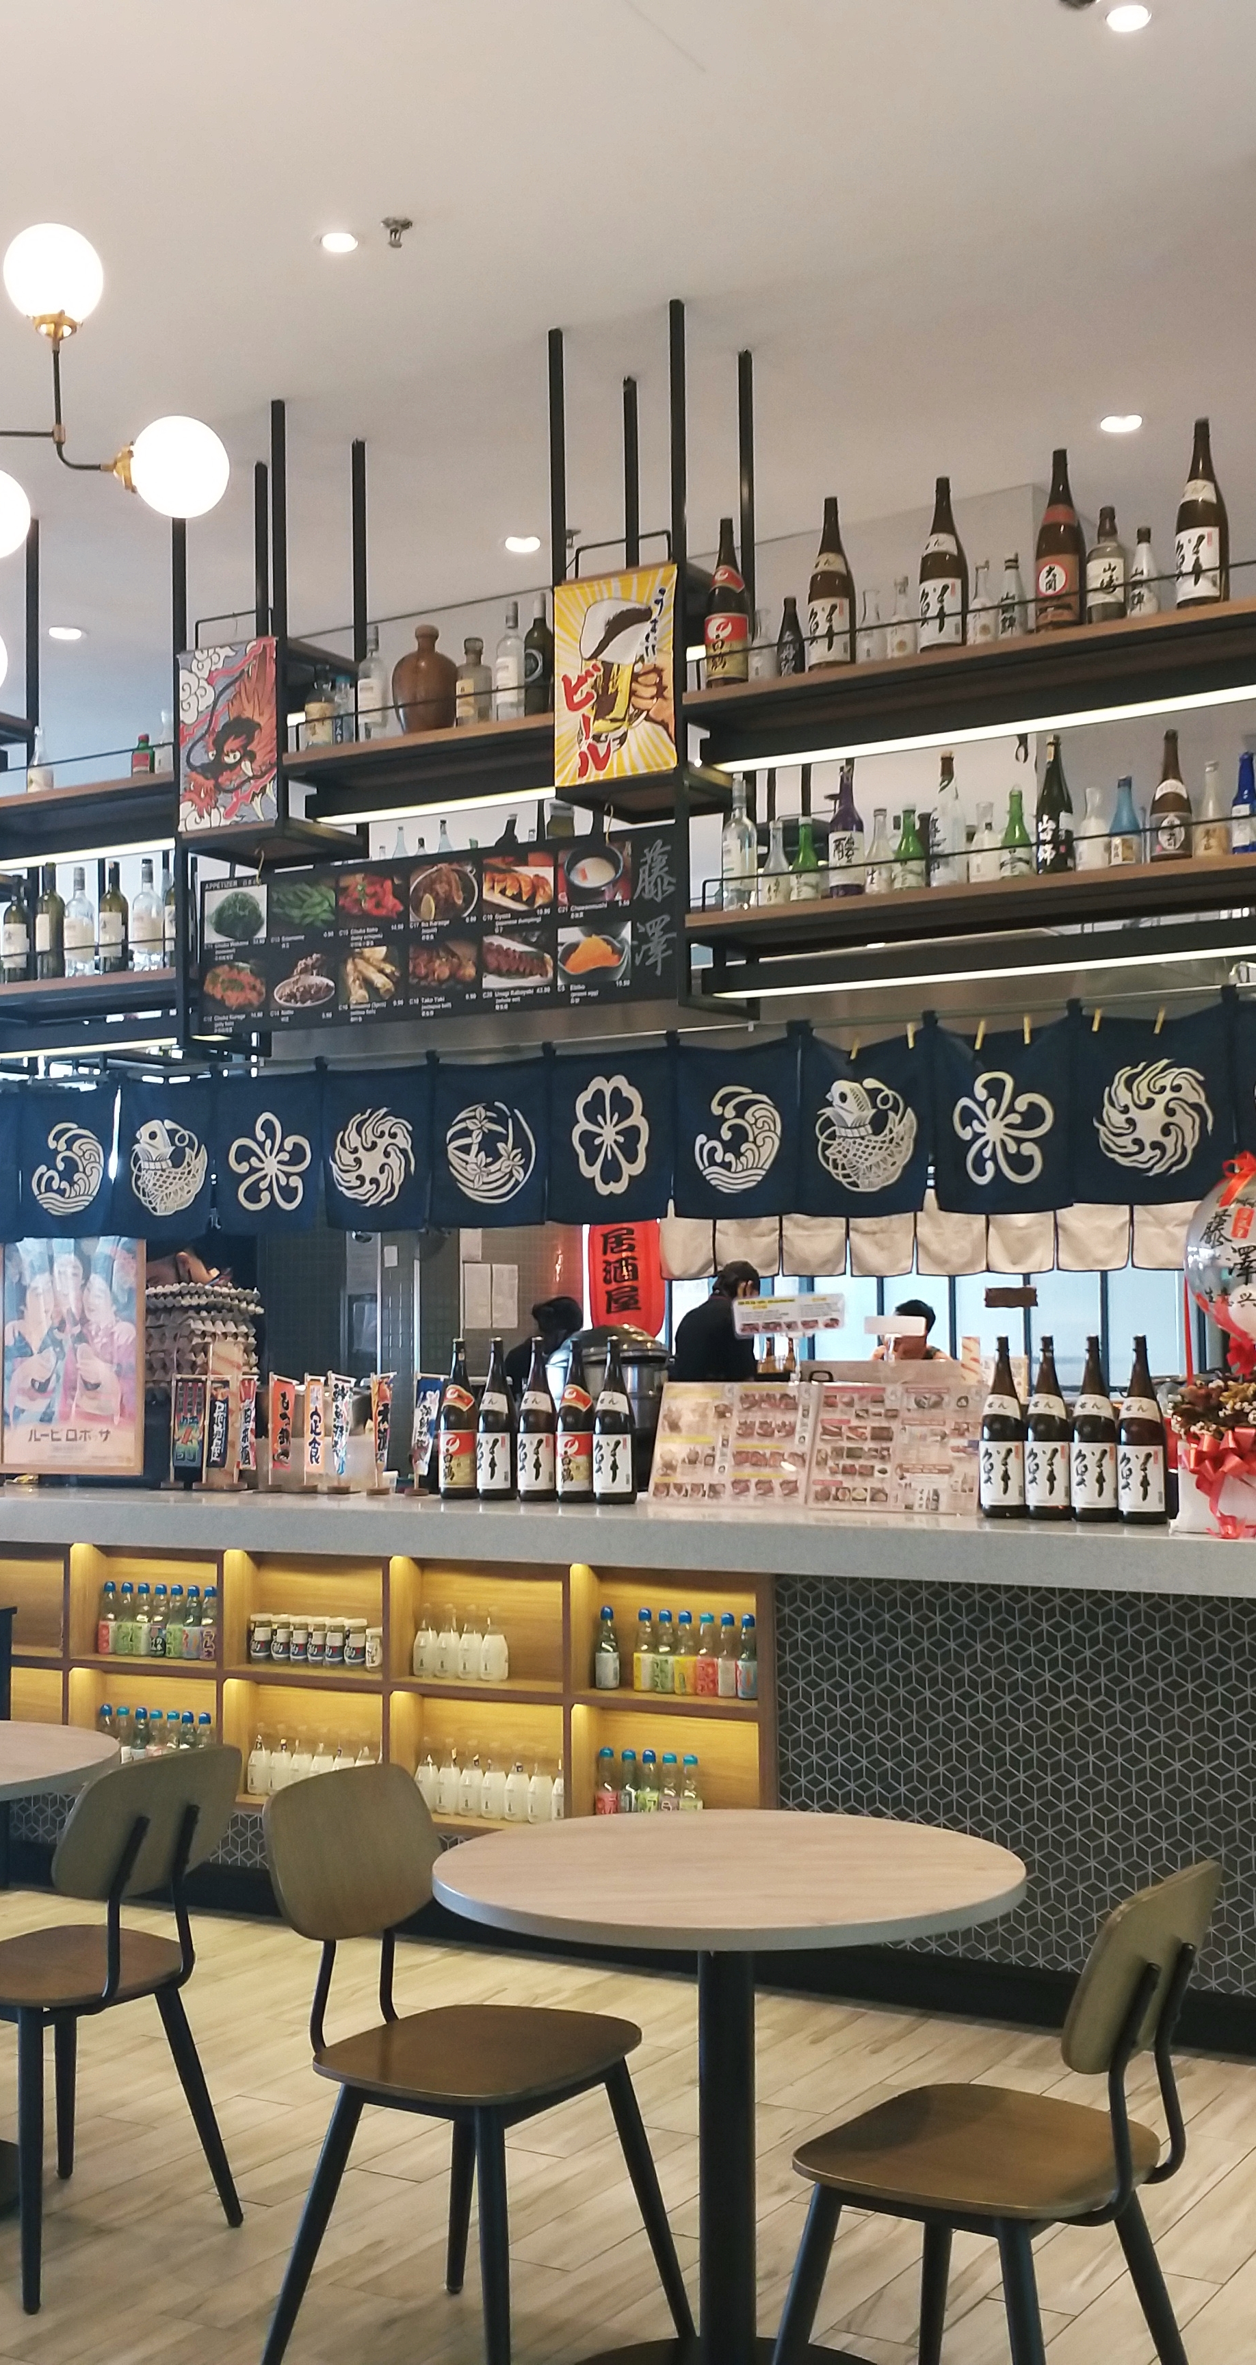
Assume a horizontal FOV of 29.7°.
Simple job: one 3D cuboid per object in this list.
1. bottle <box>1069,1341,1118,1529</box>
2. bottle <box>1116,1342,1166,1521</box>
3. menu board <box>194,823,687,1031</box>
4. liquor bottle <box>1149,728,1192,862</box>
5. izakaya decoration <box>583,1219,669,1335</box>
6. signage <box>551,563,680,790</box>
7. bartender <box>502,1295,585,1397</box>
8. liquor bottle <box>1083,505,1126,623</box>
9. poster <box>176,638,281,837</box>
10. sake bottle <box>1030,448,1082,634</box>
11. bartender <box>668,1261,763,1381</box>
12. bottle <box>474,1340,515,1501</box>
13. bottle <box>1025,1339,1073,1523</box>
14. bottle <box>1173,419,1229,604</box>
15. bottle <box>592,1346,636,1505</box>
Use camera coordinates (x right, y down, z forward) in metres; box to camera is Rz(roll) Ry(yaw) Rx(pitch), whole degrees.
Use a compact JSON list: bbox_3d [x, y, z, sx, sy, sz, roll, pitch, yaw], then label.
[{"bbox_3d":[1.002,0.531,5.093,0.103,0.395,0.103,-1,-4,12],"label":"bottle"},{"bbox_3d":[1.109,0.537,5.132,0.105,0.400,0.105,-2,-4,29],"label":"bottle"},{"bbox_3d":[-0.479,-0.601,5.767,1.420,0.400,0.020,-2,-4,29],"label":"menu board"},{"bbox_3d":[1.125,-0.784,4.883,0.084,0.300,0.084,-2,-4,29],"label":"liquor bottle"},{"bbox_3d":[0.002,0.282,8.100,0.265,0.530,0.265,-1,-4,8],"label":"izakaya decoration"},{"bbox_3d":[-0.026,-1.108,5.201,0.319,0.454,0.020,-2,-5,30],"label":"signage"},{"bbox_3d":[-0.274,1.249,8.943,0.500,1.631,0.420,3,-5,-42],"label":"bartender"},{"bbox_3d":[0.980,-1.241,4.820,0.080,0.276,0.080,-2,-4,29],"label":"liquor bottle"},{"bbox_3d":[-0.970,-1.079,5.742,0.314,0.454,0.020,-2,-5,30],"label":"poster"},{"bbox_3d":[0.892,-1.308,4.862,0.104,0.397,0.104,-2,-4,29],"label":"sake bottle"},{"bbox_3d":[0.301,1.105,7.546,0.340,1.710,0.460,1,-4,-22],"label":"bartender"},{"bbox_3d":[-0.334,0.593,5.942,0.105,0.400,0.105,0,-3,0],"label":"bottle"},{"bbox_3d":[0.929,0.542,5.239,0.105,0.397,0.105,-2,-5,30],"label":"bottle"},{"bbox_3d":[1.141,-1.315,4.688,0.105,0.397,0.105,-2,-5,30],"label":"bottle"},{"bbox_3d":[-0.032,0.581,5.801,0.105,0.397,0.105,0,-4,0],"label":"bottle"}]

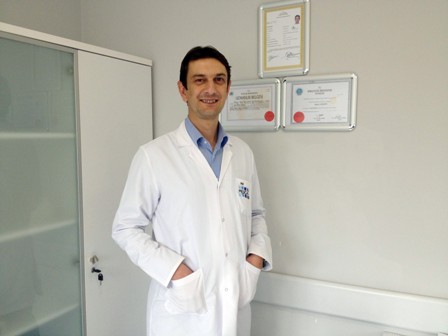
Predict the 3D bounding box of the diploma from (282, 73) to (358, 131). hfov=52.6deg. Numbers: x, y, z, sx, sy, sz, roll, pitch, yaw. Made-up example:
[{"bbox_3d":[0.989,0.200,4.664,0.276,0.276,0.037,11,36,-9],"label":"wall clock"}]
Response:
[{"bbox_3d":[0.412,-0.285,1.988,0.329,0.240,0.018,2,4,28],"label":"diploma"}]

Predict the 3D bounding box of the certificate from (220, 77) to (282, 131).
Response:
[{"bbox_3d":[0.117,-0.295,2.143,0.329,0.240,0.018,2,4,28],"label":"certificate"}]

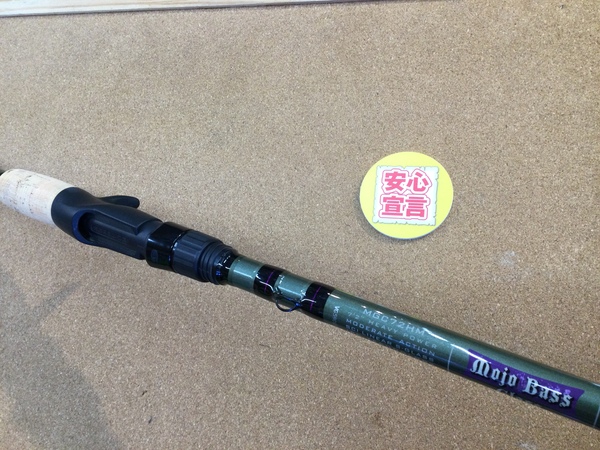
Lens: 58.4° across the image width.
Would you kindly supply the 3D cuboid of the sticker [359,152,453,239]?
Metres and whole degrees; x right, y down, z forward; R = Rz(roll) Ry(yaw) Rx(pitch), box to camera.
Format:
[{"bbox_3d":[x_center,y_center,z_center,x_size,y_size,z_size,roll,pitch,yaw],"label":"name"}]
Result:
[{"bbox_3d":[0.057,-0.016,0.291,0.050,0.003,0.050,3,75,15],"label":"sticker"}]

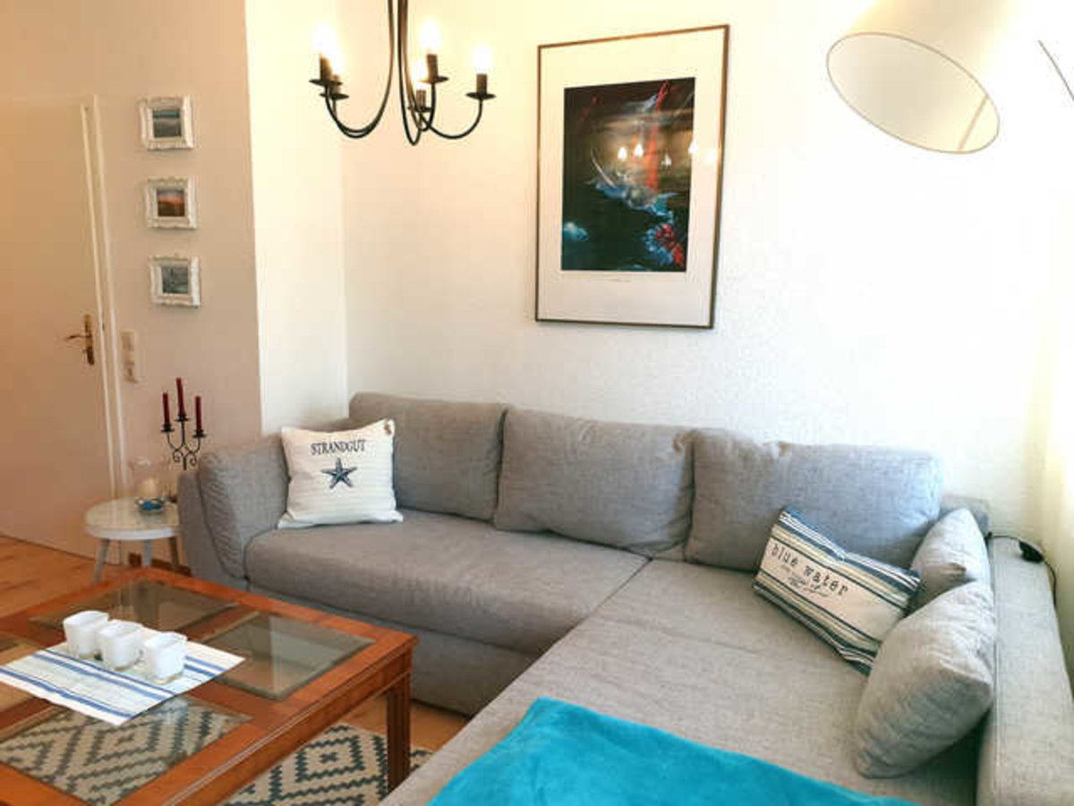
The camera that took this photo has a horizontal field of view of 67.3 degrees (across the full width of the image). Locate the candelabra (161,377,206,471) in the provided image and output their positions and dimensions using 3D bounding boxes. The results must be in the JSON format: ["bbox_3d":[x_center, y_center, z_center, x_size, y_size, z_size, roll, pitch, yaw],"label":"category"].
[{"bbox_3d":[-1.388,0.154,3.173,0.245,0.510,0.110,6,11,25],"label":"candelabra"}]

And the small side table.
[{"bbox_3d":[-1.497,0.622,3.182,0.500,0.420,0.500,6,11,25],"label":"small side table"}]

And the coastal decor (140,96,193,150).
[{"bbox_3d":[-1.438,-1.086,3.138,0.240,0.195,0.028,6,11,25],"label":"coastal decor"}]

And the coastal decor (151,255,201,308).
[{"bbox_3d":[-1.456,-0.489,3.245,0.240,0.194,0.028,6,11,25],"label":"coastal decor"}]

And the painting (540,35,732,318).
[{"bbox_3d":[0.323,-0.794,2.940,0.700,1.010,0.026,6,11,26],"label":"painting"}]

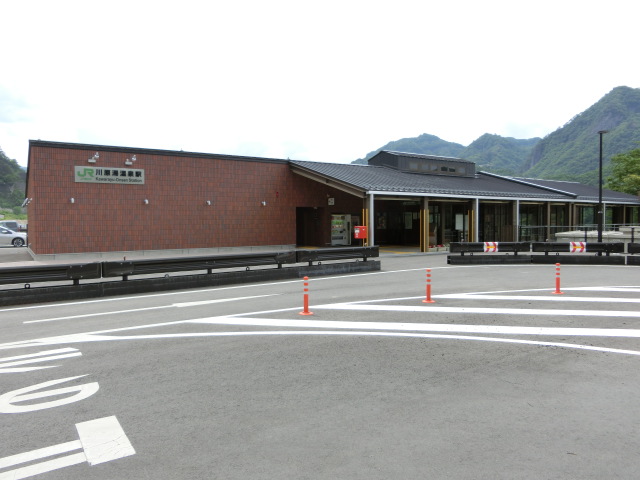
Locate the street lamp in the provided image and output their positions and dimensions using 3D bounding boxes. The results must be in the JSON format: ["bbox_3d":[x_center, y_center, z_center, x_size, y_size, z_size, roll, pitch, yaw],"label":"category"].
[{"bbox_3d":[10.977,-1.711,17.888,0.320,5.060,0.460,-1,2,-20],"label":"street lamp"}]

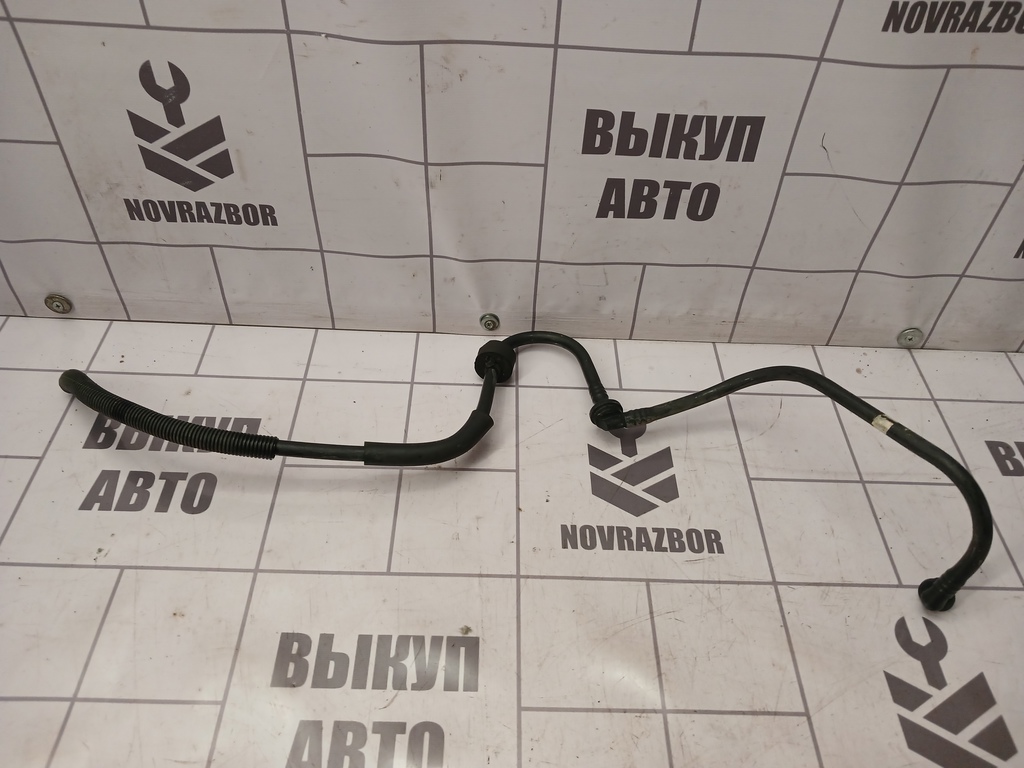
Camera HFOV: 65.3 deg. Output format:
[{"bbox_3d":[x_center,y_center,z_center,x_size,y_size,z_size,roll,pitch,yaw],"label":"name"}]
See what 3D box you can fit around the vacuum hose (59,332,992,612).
[{"bbox_3d":[0.009,0.010,0.640,0.681,0.105,0.209,9,47,5],"label":"vacuum hose"}]

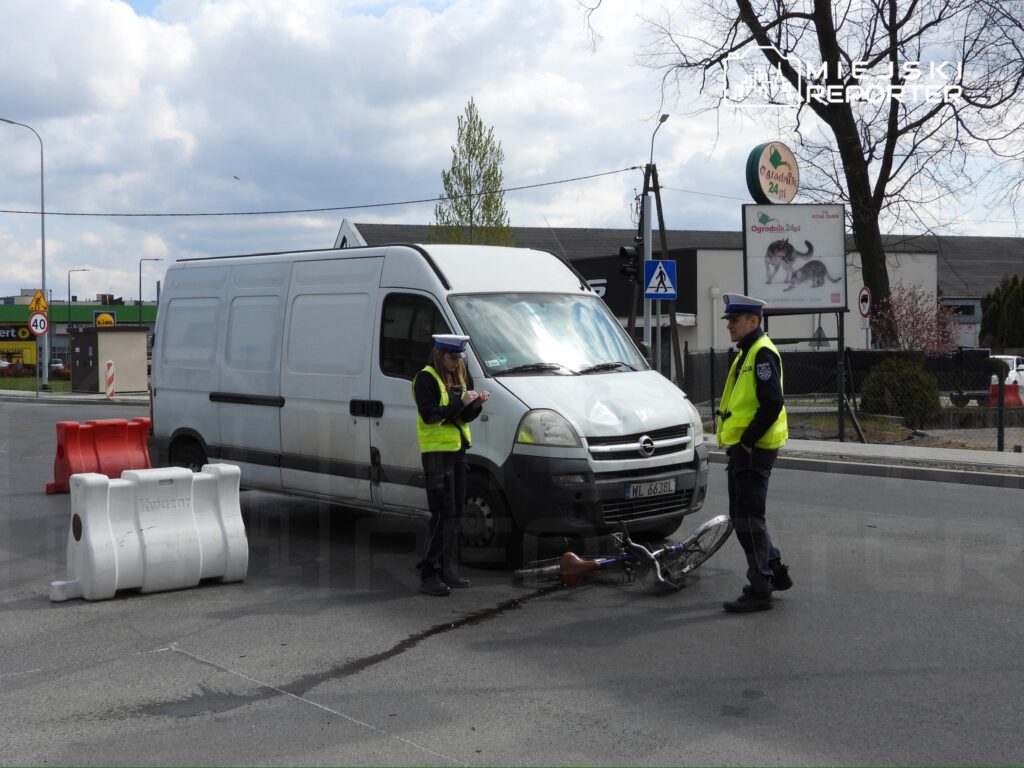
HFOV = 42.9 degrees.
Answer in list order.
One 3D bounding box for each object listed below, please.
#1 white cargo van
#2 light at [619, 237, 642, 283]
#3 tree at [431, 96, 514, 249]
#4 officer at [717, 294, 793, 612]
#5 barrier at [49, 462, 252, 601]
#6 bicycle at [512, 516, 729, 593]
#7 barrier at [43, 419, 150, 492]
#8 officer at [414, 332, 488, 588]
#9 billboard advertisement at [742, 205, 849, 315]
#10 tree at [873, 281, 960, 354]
[{"bbox_3d":[-0.945,-0.031,11.208,1.990,2.430,5.790,-3,4,-41],"label":"white cargo van"},{"bbox_3d":[1.856,-1.918,20.300,0.330,0.660,0.250,-1,2,-33],"label":"light"},{"bbox_3d":[-1.062,-3.438,34.921,2.300,8.160,2.300,0,2,0],"label":"tree"},{"bbox_3d":[1.440,0.398,7.765,0.440,1.880,0.510,-1,3,-17],"label":"officer"},{"bbox_3d":[-2.363,0.921,8.496,1.140,0.790,0.470,-2,3,-36],"label":"barrier"},{"bbox_3d":[0.718,1.079,8.551,1.580,0.480,0.840,-5,-2,-19],"label":"bicycle"},{"bbox_3d":[-4.607,0.800,14.604,1.160,0.770,0.410,-1,2,-40],"label":"barrier"},{"bbox_3d":[-0.399,0.506,8.243,0.430,1.640,0.470,2,3,37],"label":"officer"},{"bbox_3d":[4.283,-1.892,19.700,1.750,1.650,0.150,-1,2,-19],"label":"billboard advertisement"},{"bbox_3d":[9.634,-0.853,30.988,2.100,3.100,2.000,0,2,0],"label":"tree"}]

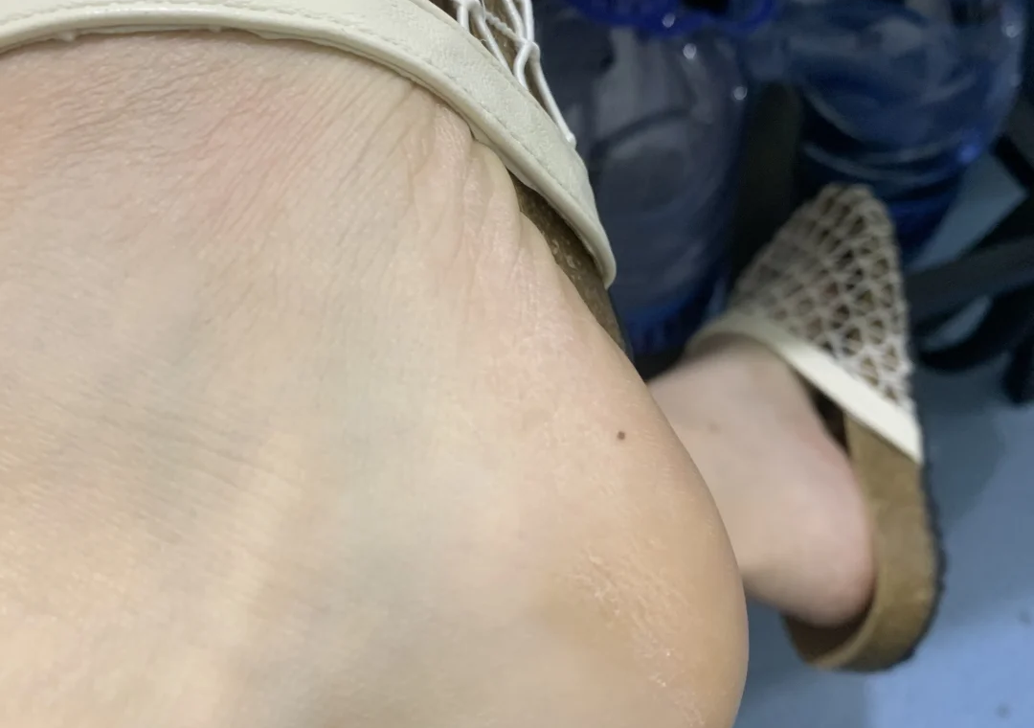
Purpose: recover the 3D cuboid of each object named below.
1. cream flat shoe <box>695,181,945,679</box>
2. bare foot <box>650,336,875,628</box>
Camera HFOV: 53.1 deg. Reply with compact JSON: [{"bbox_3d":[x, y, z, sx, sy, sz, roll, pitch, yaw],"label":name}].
[{"bbox_3d":[0.155,0.024,0.528,0.096,0.085,0.260,-23,55,50],"label":"cream flat shoe"},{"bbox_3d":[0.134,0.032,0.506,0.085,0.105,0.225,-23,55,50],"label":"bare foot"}]

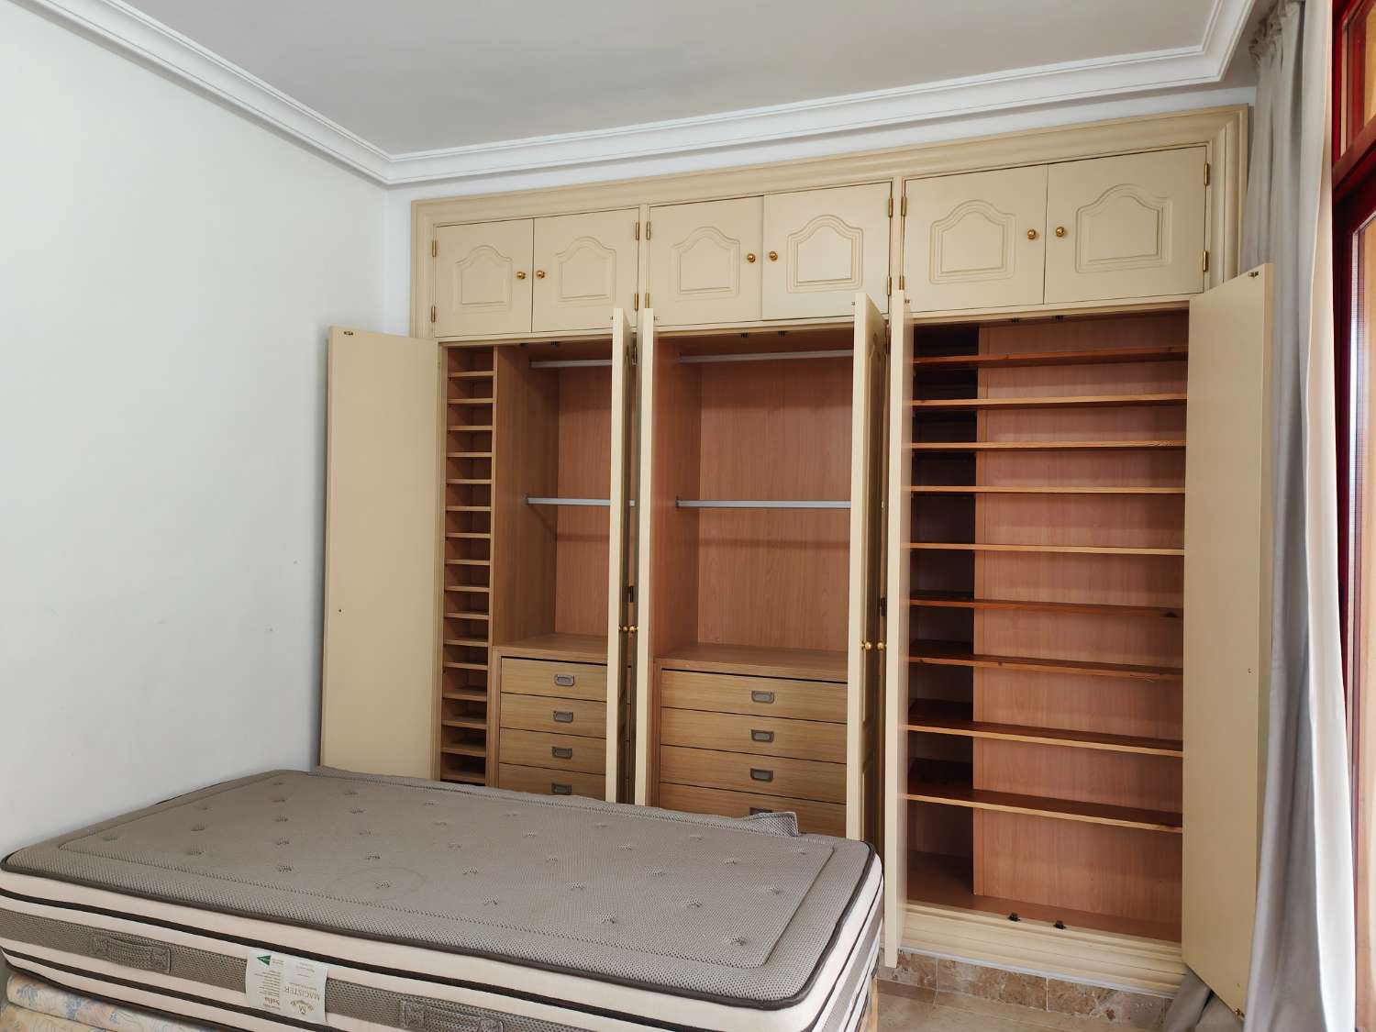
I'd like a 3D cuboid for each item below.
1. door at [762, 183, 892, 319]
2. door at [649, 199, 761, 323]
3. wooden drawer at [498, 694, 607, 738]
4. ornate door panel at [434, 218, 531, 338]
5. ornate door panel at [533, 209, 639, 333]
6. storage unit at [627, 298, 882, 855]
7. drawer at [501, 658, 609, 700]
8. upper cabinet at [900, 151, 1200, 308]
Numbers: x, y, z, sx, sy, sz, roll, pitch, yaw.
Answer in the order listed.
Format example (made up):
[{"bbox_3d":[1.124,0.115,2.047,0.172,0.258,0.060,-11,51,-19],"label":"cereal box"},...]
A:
[{"bbox_3d":[0.437,-0.830,3.151,0.408,0.406,0.031,1,0,21],"label":"door"},{"bbox_3d":[0.060,-0.837,3.295,0.400,0.404,0.031,1,0,21],"label":"door"},{"bbox_3d":[-0.355,0.694,3.622,0.489,0.125,0.426,1,0,21],"label":"wooden drawer"},{"bbox_3d":[-0.734,-0.855,3.599,0.410,0.406,0.031,1,0,21],"label":"ornate door panel"},{"bbox_3d":[-0.353,-0.845,3.453,0.407,0.405,0.031,1,0,21],"label":"ornate door panel"},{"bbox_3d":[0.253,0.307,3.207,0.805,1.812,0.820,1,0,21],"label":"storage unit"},{"bbox_3d":[-0.353,0.568,3.622,0.489,0.127,0.426,1,0,21],"label":"drawer"},{"bbox_3d":[1.105,-0.798,3.046,0.805,0.396,0.501,1,0,21],"label":"upper cabinet"}]

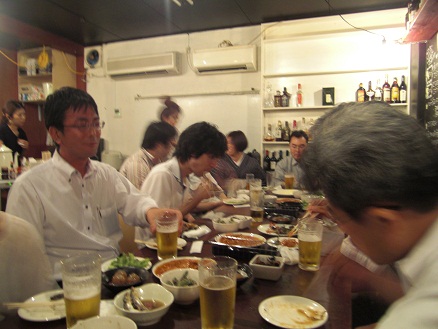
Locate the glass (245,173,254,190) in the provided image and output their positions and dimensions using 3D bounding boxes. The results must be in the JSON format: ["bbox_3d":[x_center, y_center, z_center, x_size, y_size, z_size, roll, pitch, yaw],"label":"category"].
[{"bbox_3d":[0.274,0.154,3.097,0.072,0.138,0.072,1,2,19],"label":"glass"}]

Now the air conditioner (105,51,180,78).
[{"bbox_3d":[-1.025,-1.287,4.666,0.980,0.235,0.200,1,2,19],"label":"air conditioner"}]

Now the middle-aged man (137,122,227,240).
[{"bbox_3d":[-0.150,0.375,1.770,0.620,1.170,0.480,1,2,15],"label":"middle-aged man"}]

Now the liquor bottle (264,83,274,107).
[{"bbox_3d":[0.604,-0.827,4.258,0.108,0.301,0.108,1,2,19],"label":"liquor bottle"}]

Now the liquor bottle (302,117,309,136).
[{"bbox_3d":[1.035,-0.425,4.280,0.085,0.279,0.080,1,3,19],"label":"liquor bottle"}]

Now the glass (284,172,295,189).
[{"bbox_3d":[0.593,0.151,2.977,0.077,0.136,0.077,1,2,19],"label":"glass"}]

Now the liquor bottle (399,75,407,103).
[{"bbox_3d":[1.971,-0.801,3.788,0.077,0.297,0.077,1,2,19],"label":"liquor bottle"}]

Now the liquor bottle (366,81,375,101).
[{"bbox_3d":[1.664,-0.787,3.894,0.088,0.254,0.075,1,2,19],"label":"liquor bottle"}]

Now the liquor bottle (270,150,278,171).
[{"bbox_3d":[0.683,-0.022,4.420,0.076,0.275,0.076,1,3,19],"label":"liquor bottle"}]

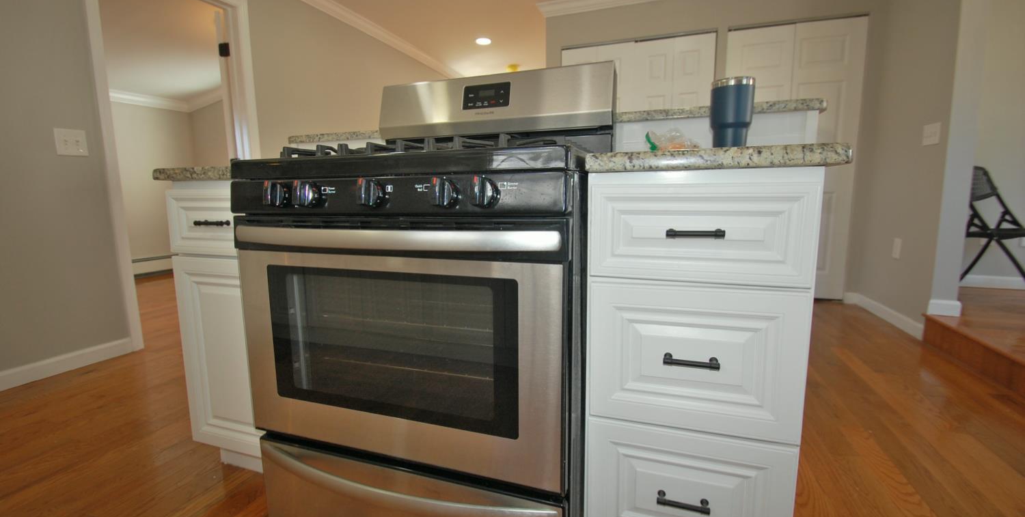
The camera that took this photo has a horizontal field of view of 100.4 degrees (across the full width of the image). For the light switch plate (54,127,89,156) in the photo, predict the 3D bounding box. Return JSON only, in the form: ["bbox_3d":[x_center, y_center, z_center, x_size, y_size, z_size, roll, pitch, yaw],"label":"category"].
[{"bbox_3d":[-2.136,-0.563,2.069,0.012,0.119,0.118,2,9,20],"label":"light switch plate"}]

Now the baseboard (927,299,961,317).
[{"bbox_3d":[2.348,0.271,2.319,0.140,0.086,0.018,2,9,20],"label":"baseboard"}]

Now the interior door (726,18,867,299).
[{"bbox_3d":[2.107,-0.718,3.302,0.905,2.040,0.040,2,9,18],"label":"interior door"}]

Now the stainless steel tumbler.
[{"bbox_3d":[0.549,-0.340,1.074,0.099,0.195,0.099,2,9,19],"label":"stainless steel tumbler"}]

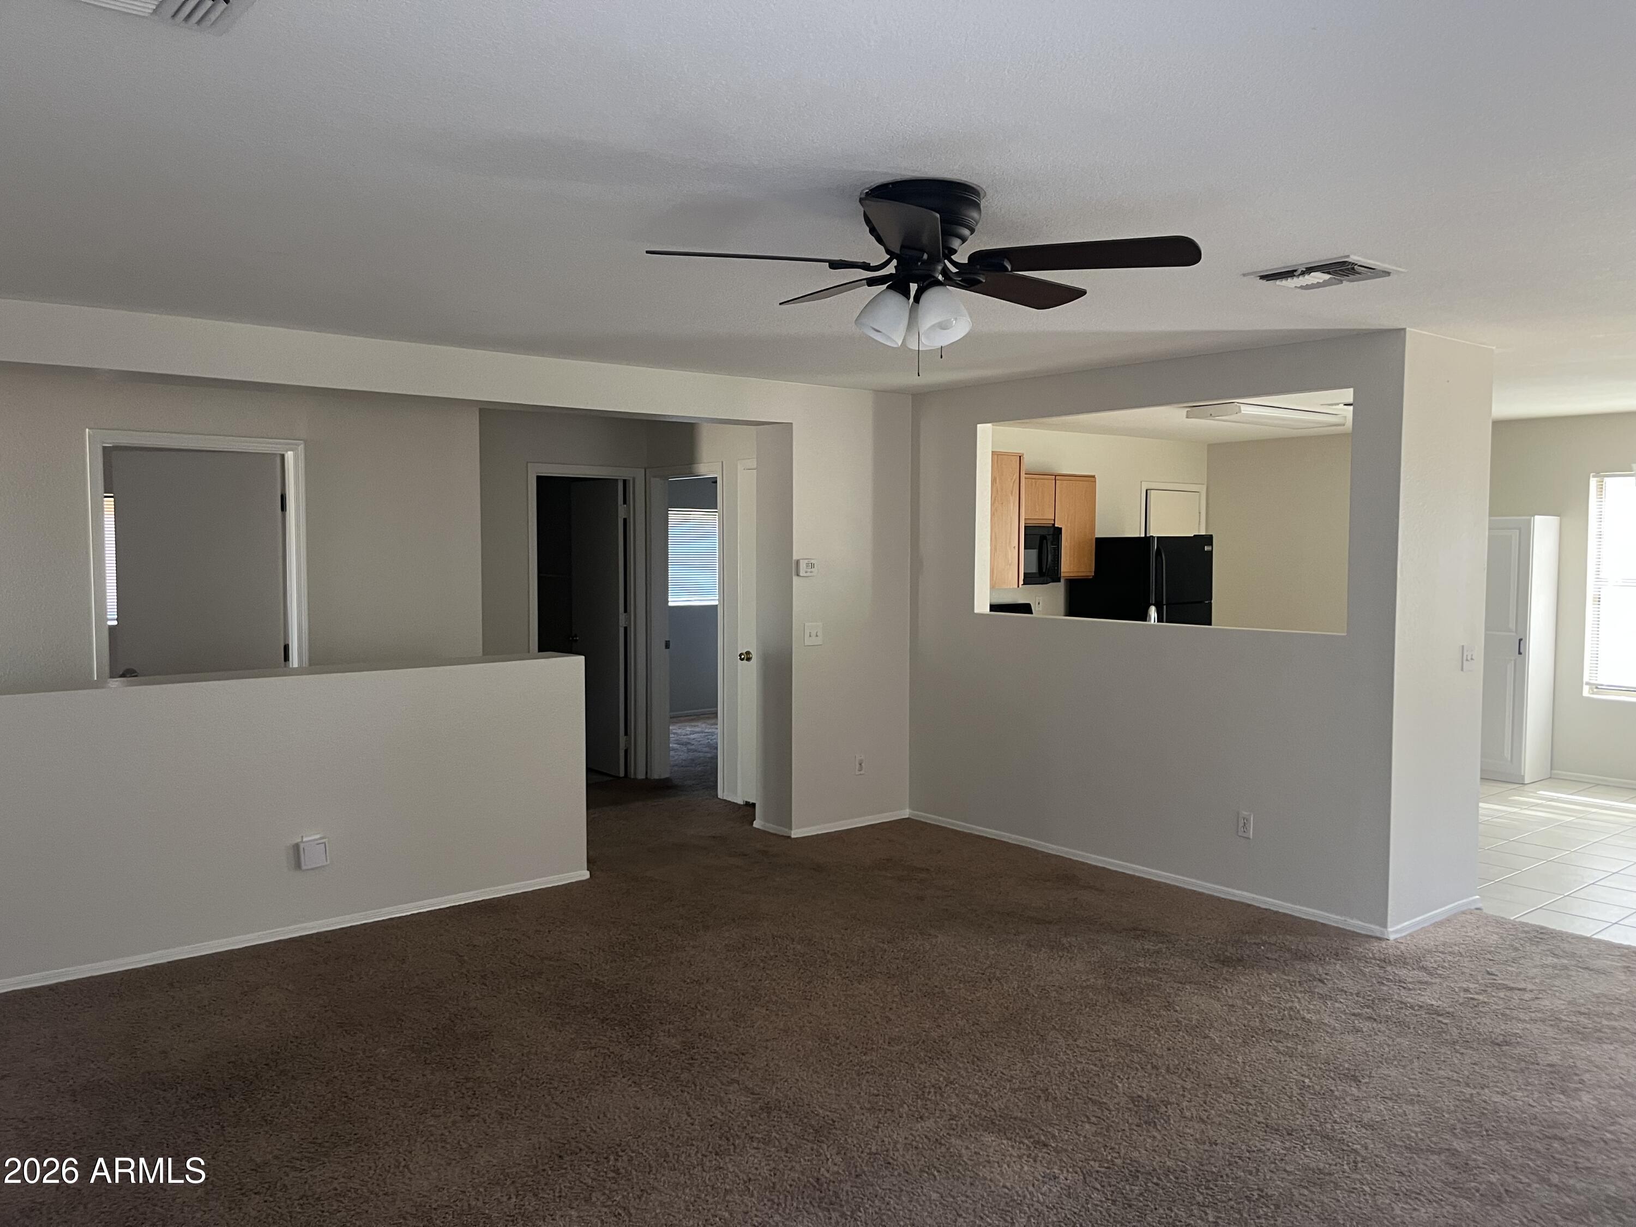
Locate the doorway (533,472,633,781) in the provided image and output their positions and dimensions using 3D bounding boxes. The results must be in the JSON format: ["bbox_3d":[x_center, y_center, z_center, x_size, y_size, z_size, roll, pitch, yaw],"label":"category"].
[{"bbox_3d":[-1.554,0.118,8.078,0.727,2.038,0.128,-3,4,-40],"label":"doorway"}]

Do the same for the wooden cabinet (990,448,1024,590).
[{"bbox_3d":[0.834,-0.531,7.122,0.329,0.764,0.642,-3,4,-40],"label":"wooden cabinet"}]

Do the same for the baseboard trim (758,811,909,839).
[{"bbox_3d":[0.067,1.176,7.053,0.838,0.046,0.353,-3,4,-40],"label":"baseboard trim"}]

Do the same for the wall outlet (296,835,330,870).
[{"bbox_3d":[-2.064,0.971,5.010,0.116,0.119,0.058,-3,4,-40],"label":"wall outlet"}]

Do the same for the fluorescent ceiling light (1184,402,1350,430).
[{"bbox_3d":[2.906,-1.264,7.889,1.260,0.067,0.377,-3,4,-40],"label":"fluorescent ceiling light"}]

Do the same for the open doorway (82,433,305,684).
[{"bbox_3d":[-2.904,0.219,5.826,0.931,2.098,0.136,-3,4,-40],"label":"open doorway"}]

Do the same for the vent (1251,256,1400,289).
[{"bbox_3d":[1.593,-1.061,3.855,0.353,0.032,0.353,-3,4,-40],"label":"vent"}]

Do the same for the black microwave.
[{"bbox_3d":[1.335,-0.416,8.700,0.756,0.406,0.377,-3,4,-40],"label":"black microwave"}]

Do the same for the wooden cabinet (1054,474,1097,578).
[{"bbox_3d":[1.787,-0.635,9.105,0.472,0.754,0.313,-3,4,-40],"label":"wooden cabinet"}]

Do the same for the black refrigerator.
[{"bbox_3d":[2.422,0.246,9.277,0.698,1.647,0.778,-3,4,-40],"label":"black refrigerator"}]

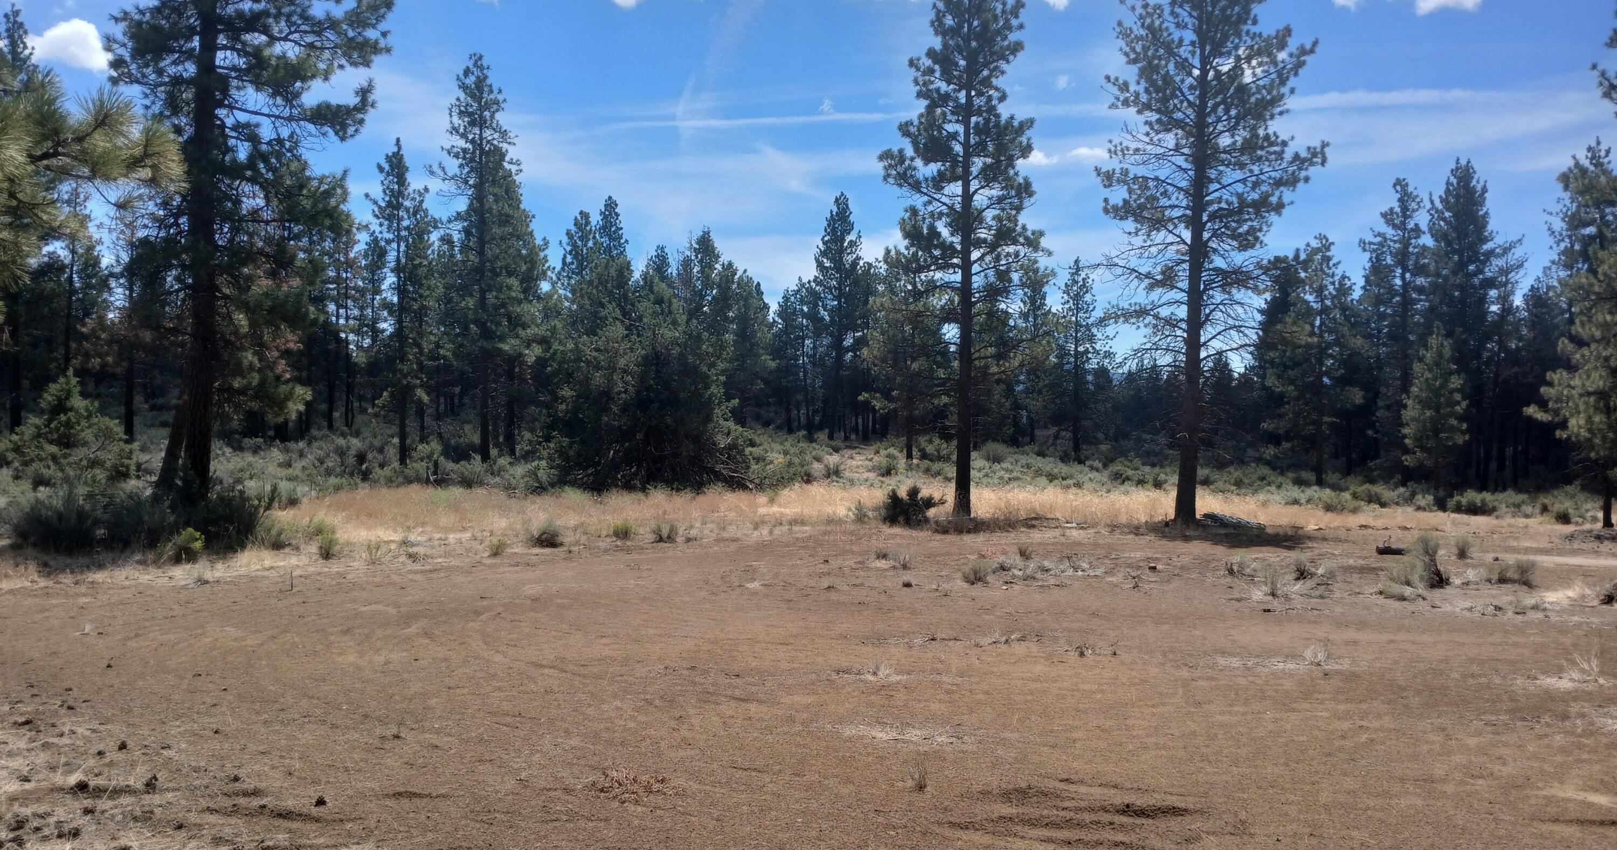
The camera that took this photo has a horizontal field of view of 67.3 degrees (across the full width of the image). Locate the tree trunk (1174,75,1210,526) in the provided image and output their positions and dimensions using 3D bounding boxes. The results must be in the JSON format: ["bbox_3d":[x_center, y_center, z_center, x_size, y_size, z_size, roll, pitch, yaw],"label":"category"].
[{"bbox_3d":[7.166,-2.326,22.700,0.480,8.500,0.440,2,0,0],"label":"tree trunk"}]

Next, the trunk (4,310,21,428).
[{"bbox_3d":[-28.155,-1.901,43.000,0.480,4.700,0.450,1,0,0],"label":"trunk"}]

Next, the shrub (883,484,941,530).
[{"bbox_3d":[1.811,1.431,21.500,1.050,0.780,0.850,1,0,0],"label":"shrub"}]

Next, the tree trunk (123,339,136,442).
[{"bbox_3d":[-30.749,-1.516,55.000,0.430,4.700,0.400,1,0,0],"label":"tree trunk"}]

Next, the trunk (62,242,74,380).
[{"bbox_3d":[-31.695,-4.679,52.000,0.350,6.300,0.320,2,0,0],"label":"trunk"}]

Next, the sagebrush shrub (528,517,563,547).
[{"bbox_3d":[-3.765,1.529,17.400,0.490,0.430,0.450,1,0,0],"label":"sagebrush shrub"}]

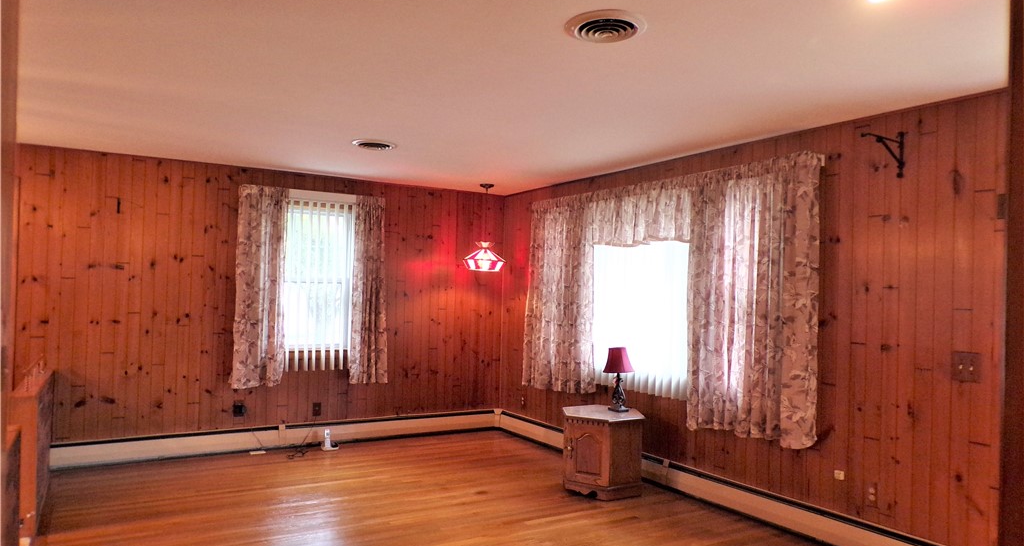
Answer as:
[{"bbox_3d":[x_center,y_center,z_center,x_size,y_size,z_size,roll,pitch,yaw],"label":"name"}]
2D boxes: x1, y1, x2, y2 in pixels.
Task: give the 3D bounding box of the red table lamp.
[{"bbox_3d":[0.804,0.795,5.330,0.225,0.470,0.230,1,-2,0],"label":"red table lamp"}]

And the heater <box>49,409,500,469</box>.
[{"bbox_3d":[-1.793,1.446,6.336,3.910,0.197,0.070,2,-2,-31],"label":"heater"}]

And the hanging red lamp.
[{"bbox_3d":[-0.261,-0.155,6.780,0.410,0.285,0.370,1,-2,-2],"label":"hanging red lamp"}]

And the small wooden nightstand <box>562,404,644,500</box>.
[{"bbox_3d":[0.657,1.296,5.198,0.640,0.548,0.555,0,-2,30],"label":"small wooden nightstand"}]

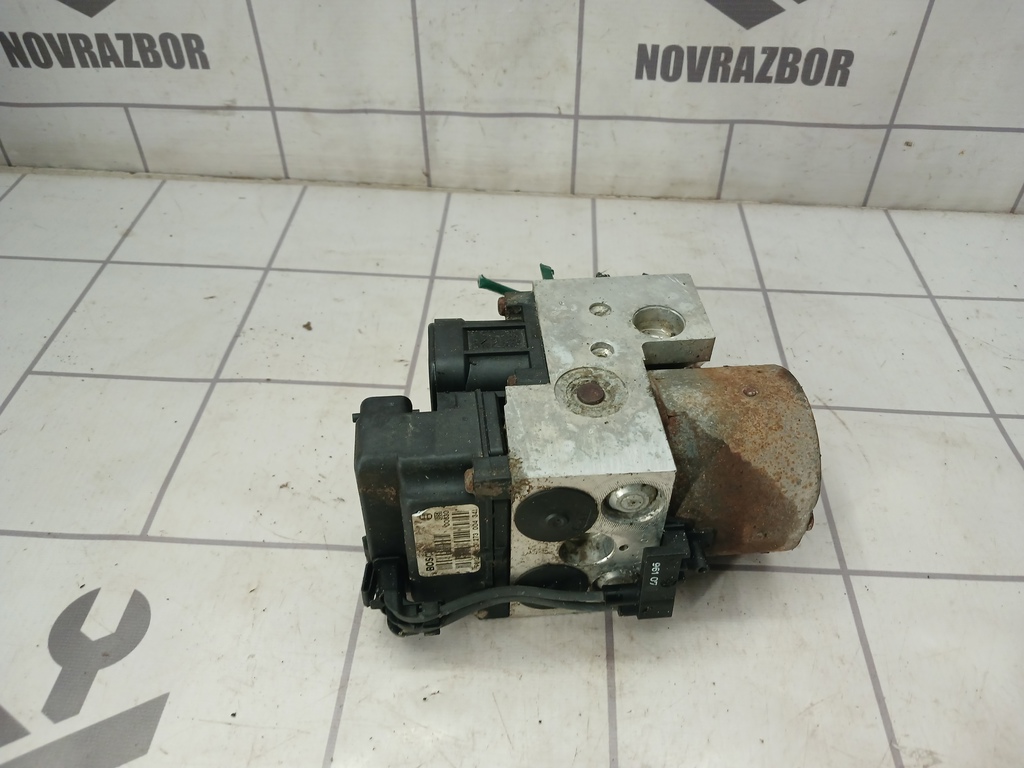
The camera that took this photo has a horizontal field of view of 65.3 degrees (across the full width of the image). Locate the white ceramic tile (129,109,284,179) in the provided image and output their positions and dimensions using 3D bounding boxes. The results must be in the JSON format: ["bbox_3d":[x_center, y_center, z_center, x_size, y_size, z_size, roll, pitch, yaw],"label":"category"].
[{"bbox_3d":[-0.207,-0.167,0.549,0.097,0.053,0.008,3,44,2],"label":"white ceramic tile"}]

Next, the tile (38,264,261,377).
[{"bbox_3d":[-0.201,-0.035,0.457,0.095,0.008,0.093,3,44,2],"label":"tile"}]

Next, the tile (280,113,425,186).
[{"bbox_3d":[-0.107,-0.162,0.546,0.095,0.049,0.008,3,44,2],"label":"tile"}]

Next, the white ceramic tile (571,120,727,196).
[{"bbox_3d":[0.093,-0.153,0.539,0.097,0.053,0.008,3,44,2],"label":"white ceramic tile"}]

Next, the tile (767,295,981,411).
[{"bbox_3d":[0.198,-0.017,0.444,0.097,0.008,0.095,3,44,2],"label":"tile"}]

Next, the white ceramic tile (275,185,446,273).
[{"bbox_3d":[-0.096,-0.098,0.524,0.097,0.008,0.095,3,44,2],"label":"white ceramic tile"}]

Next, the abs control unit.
[{"bbox_3d":[0.026,0.025,0.329,0.168,0.089,0.123,-2,44,-3],"label":"abs control unit"}]

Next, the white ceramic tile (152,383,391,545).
[{"bbox_3d":[-0.107,0.037,0.382,0.097,0.008,0.095,3,44,2],"label":"white ceramic tile"}]

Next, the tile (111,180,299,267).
[{"bbox_3d":[-0.196,-0.104,0.527,0.095,0.008,0.094,3,44,2],"label":"tile"}]

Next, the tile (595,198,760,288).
[{"bbox_3d":[0.103,-0.089,0.518,0.095,0.008,0.092,3,44,2],"label":"tile"}]

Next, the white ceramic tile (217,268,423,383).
[{"bbox_3d":[-0.102,-0.031,0.454,0.095,0.008,0.093,3,44,2],"label":"white ceramic tile"}]

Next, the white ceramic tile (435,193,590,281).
[{"bbox_3d":[0.003,-0.094,0.521,0.097,0.008,0.095,3,44,2],"label":"white ceramic tile"}]

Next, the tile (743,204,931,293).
[{"bbox_3d":[0.203,-0.085,0.515,0.095,0.008,0.092,3,44,2],"label":"tile"}]

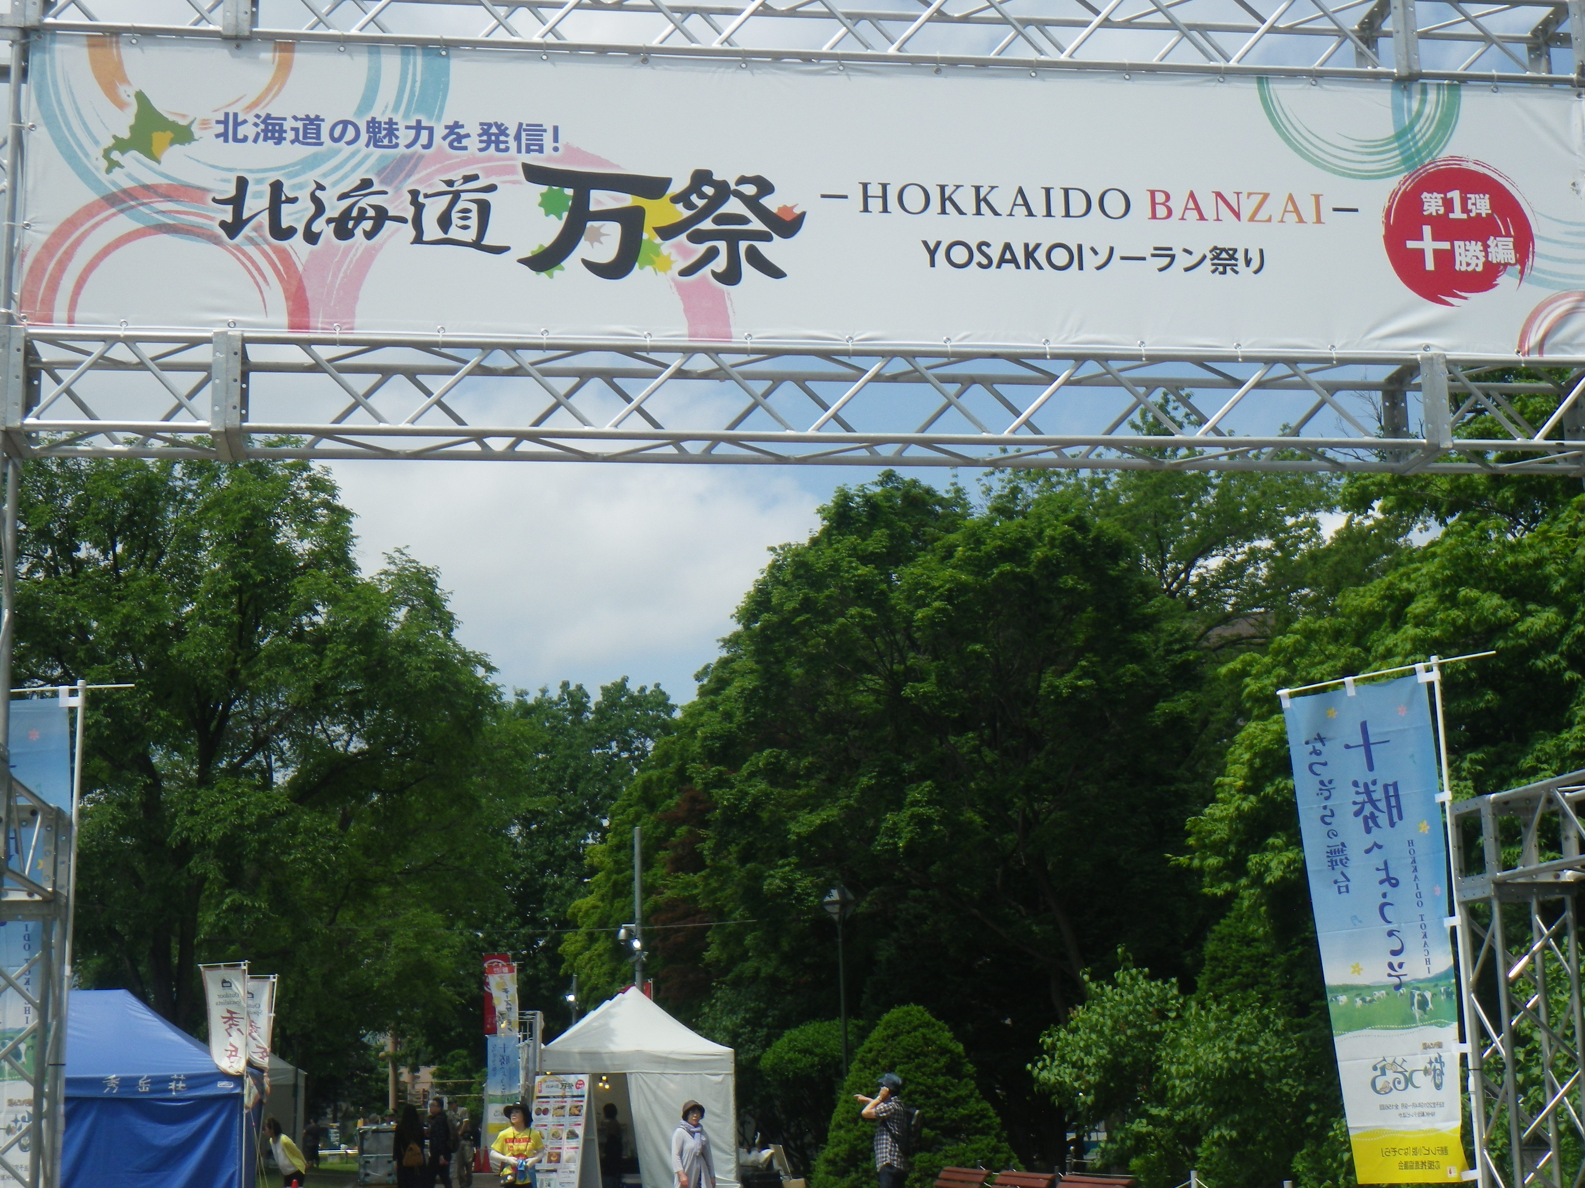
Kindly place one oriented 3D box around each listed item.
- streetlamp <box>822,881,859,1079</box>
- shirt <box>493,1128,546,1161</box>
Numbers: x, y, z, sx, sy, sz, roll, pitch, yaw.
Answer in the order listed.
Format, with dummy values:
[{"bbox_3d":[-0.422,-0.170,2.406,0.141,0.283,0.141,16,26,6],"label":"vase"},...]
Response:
[{"bbox_3d":[0.782,6.787,35.362,0.450,4.760,0.450,-8,-14,29],"label":"streetlamp"},{"bbox_3d":[-2.852,5.826,24.333,0.550,0.560,0.280,-2,-12,3],"label":"shirt"}]

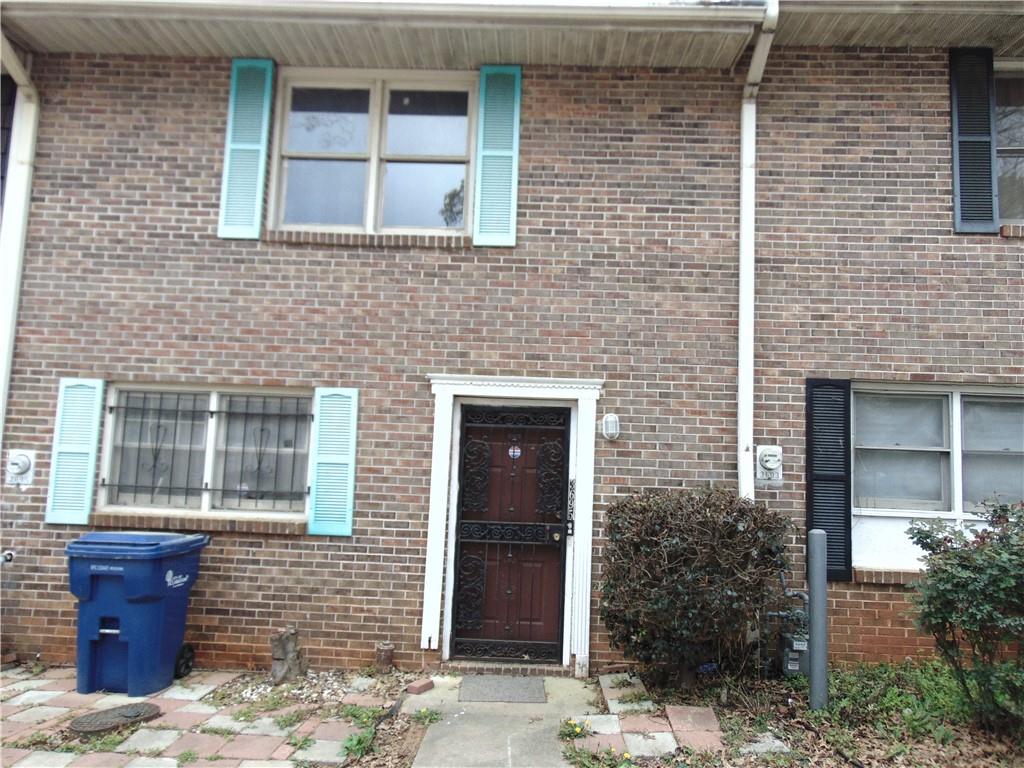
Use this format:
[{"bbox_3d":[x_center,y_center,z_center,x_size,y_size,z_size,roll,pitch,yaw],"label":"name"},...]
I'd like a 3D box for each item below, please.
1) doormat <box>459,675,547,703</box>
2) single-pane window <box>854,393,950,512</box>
[{"bbox_3d":[-0.070,2.279,5.541,0.635,0.015,0.570,2,-6,2],"label":"doormat"},{"bbox_3d":[3.185,0.545,6.036,0.790,0.964,0.070,2,-6,2],"label":"single-pane window"}]

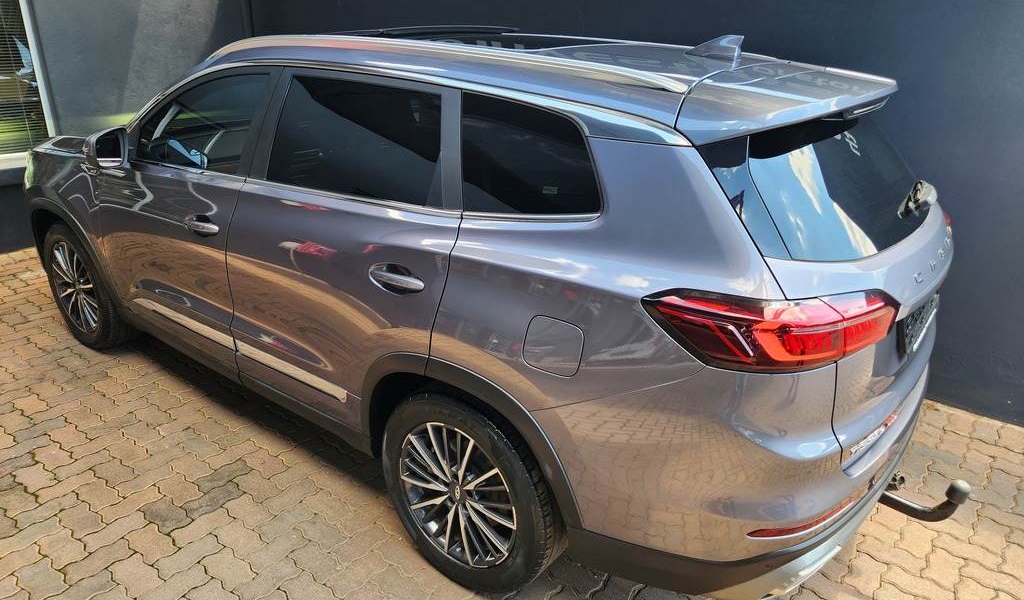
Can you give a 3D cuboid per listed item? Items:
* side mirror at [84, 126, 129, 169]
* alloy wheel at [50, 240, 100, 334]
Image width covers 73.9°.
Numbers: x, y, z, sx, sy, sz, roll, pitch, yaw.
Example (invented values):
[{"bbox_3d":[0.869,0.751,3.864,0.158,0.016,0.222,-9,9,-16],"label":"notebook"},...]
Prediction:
[{"bbox_3d":[-1.643,-0.611,2.755,0.136,0.162,0.177,15,25,29],"label":"side mirror"},{"bbox_3d":[-2.289,-0.084,3.709,0.503,0.503,0.185,17,26,33],"label":"alloy wheel"}]

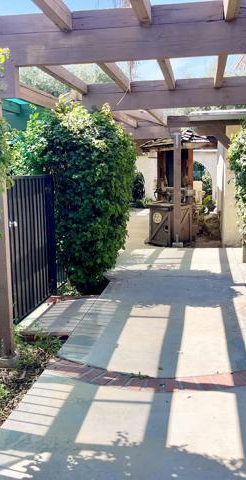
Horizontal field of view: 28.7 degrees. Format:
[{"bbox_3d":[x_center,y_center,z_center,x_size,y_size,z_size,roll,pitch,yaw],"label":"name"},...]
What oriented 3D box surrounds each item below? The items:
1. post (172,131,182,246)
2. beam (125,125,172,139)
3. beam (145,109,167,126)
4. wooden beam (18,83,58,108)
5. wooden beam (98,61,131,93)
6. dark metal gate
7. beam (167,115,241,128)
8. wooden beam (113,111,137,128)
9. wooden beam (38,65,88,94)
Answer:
[{"bbox_3d":[1.099,-0.980,9.654,0.149,2.230,0.120,0,8,10],"label":"post"},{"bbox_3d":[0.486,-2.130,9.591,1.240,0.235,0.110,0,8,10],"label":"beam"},{"bbox_3d":[0.579,-2.096,8.083,0.088,0.143,2.930,0,8,10],"label":"beam"},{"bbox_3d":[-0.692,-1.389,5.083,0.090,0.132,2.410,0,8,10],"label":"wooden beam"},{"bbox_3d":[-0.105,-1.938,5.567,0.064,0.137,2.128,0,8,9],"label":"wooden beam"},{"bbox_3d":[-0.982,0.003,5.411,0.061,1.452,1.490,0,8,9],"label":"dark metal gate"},{"bbox_3d":[1.530,-2.240,9.048,1.383,0.217,0.114,0,8,9],"label":"beam"},{"bbox_3d":[0.053,-2.038,8.056,0.068,0.152,2.508,0,8,9],"label":"wooden beam"},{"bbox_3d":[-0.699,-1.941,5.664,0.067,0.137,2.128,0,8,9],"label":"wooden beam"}]

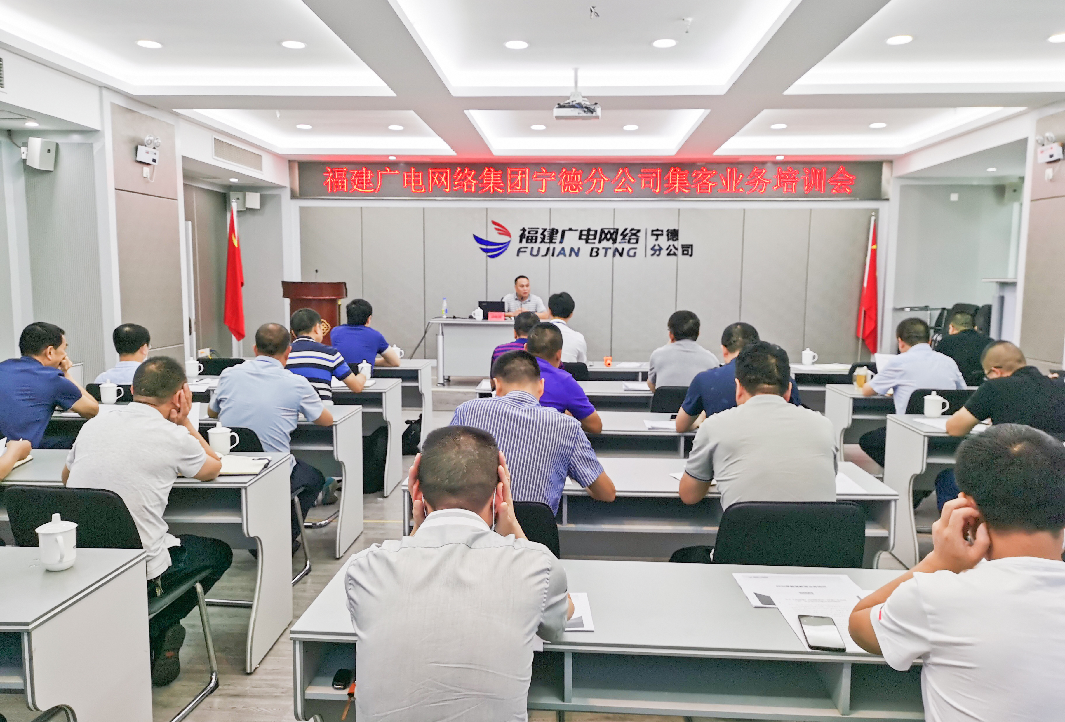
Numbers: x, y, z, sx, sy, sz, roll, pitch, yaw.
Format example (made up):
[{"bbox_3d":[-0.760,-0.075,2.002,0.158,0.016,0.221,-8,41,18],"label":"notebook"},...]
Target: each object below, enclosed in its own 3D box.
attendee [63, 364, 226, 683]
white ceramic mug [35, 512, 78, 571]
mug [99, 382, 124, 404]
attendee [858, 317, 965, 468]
[{"bbox_3d":[-1.385,0.603,2.932,0.510,1.240,0.730,1,6,5],"label":"attendee"},{"bbox_3d":[-1.252,0.479,2.192,0.095,0.146,0.123,-5,8,-39],"label":"white ceramic mug"},{"bbox_3d":[-2.425,0.180,4.779,0.130,0.136,0.097,1,6,3],"label":"mug"},{"bbox_3d":[2.381,0.340,5.203,0.580,1.240,0.800,0,6,-3],"label":"attendee"}]

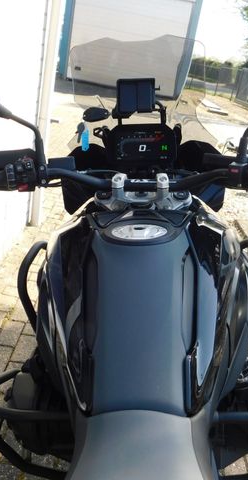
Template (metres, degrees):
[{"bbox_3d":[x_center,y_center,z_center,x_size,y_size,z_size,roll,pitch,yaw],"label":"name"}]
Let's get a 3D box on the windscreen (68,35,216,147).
[{"bbox_3d":[0.053,-0.400,1.214,0.405,0.370,0.110,0,57,2],"label":"windscreen"}]

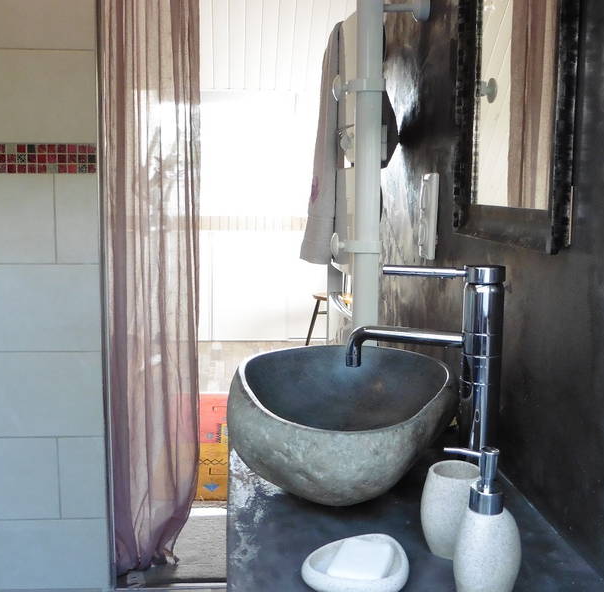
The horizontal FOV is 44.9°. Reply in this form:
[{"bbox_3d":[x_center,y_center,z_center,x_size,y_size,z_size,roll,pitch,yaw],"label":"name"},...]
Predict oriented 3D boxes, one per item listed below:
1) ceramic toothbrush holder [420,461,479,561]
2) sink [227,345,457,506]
[{"bbox_3d":[0.173,0.240,0.825,0.077,0.095,0.077,-1,9,-6],"label":"ceramic toothbrush holder"},{"bbox_3d":[0.048,0.178,0.974,0.305,0.170,0.325,-1,9,-6],"label":"sink"}]

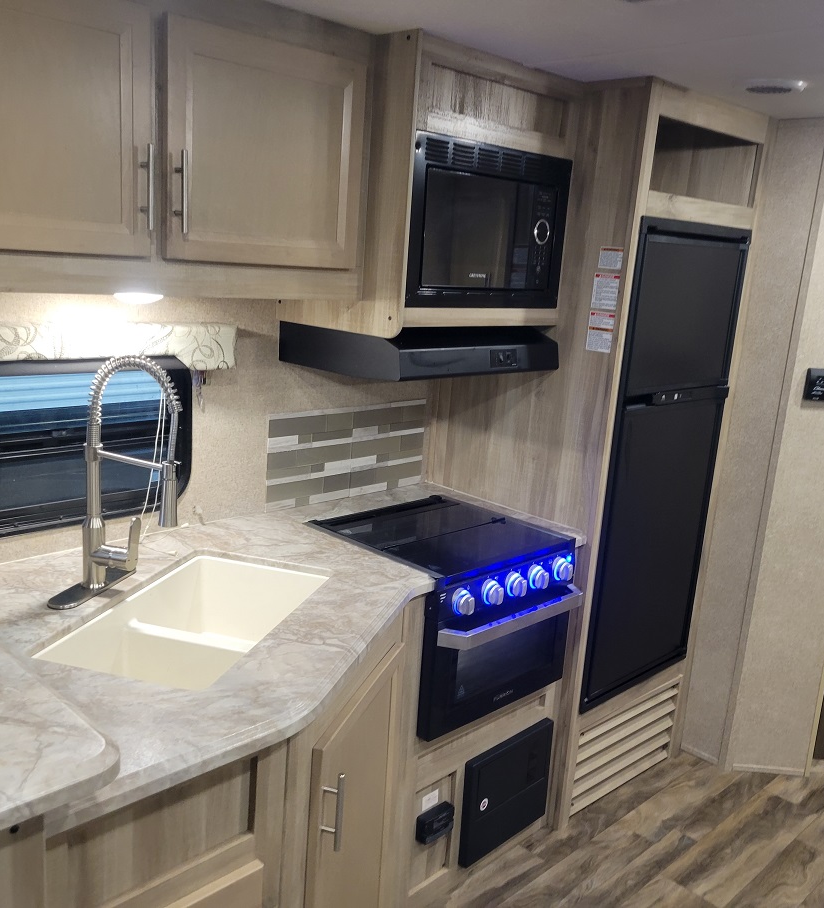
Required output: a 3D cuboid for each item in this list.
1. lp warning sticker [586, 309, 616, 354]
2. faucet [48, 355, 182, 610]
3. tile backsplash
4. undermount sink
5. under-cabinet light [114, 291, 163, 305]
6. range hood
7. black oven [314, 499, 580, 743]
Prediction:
[{"bbox_3d":[0.487,-0.314,2.348,0.074,0.100,0.002,16,18,43],"label":"lp warning sticker"},{"bbox_3d":[-0.558,0.042,1.792,0.235,0.477,0.255,8,13,15],"label":"faucet"},{"bbox_3d":[-0.168,-0.003,2.596,0.008,0.264,0.593,16,18,43],"label":"tile backsplash"},{"bbox_3d":[-0.420,0.402,1.795,0.335,0.200,0.605,7,13,13],"label":"undermount sink"},{"bbox_3d":[-0.541,-0.308,1.794,0.098,0.024,0.098,16,18,43],"label":"under-cabinet light"},{"bbox_3d":[0.028,-0.284,2.381,0.460,0.115,0.590,16,18,43],"label":"range hood"},{"bbox_3d":[0.086,0.397,2.396,0.540,0.415,0.530,16,18,43],"label":"black oven"}]

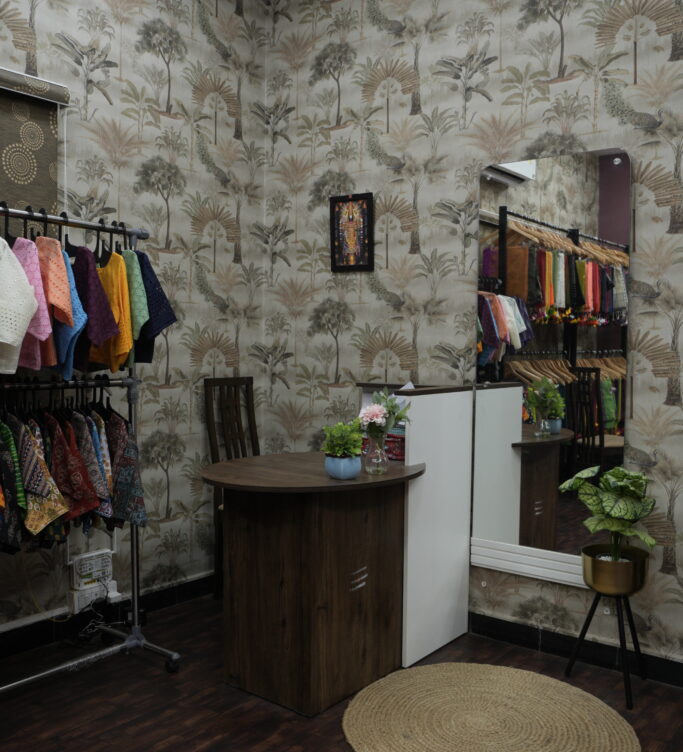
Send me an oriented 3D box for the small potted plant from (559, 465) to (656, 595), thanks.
[{"bbox_3d":[0.919,0.523,2.537,0.330,0.429,0.300,1,1,38],"label":"small potted plant"}]

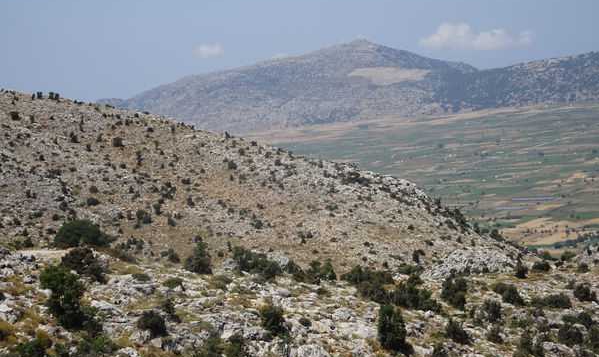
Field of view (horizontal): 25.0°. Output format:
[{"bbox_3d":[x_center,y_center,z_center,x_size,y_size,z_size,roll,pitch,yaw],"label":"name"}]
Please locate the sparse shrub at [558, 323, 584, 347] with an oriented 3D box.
[{"bbox_3d":[14.915,8.554,74.000,1.426,1.290,1.312,0,5,0],"label":"sparse shrub"}]

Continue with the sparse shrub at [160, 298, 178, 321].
[{"bbox_3d":[-7.225,7.280,75.000,1.000,1.147,0.950,0,4,0],"label":"sparse shrub"}]

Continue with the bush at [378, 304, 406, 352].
[{"bbox_3d":[4.824,7.781,70.000,1.452,2.440,1.452,0,5,0],"label":"bush"}]

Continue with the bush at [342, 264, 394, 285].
[{"bbox_3d":[4.686,6.685,93.000,3.721,1.308,2.605,0,4,0],"label":"bush"}]

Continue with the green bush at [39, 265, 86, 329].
[{"bbox_3d":[-12.820,6.383,73.000,2.597,3.393,2.389,0,5,0],"label":"green bush"}]

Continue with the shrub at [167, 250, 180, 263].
[{"bbox_3d":[-11.017,6.820,118.000,1.224,0.956,1.163,0,4,0],"label":"shrub"}]

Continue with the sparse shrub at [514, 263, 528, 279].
[{"bbox_3d":[18.425,7.635,112.000,1.162,1.301,1.069,0,5,0],"label":"sparse shrub"}]

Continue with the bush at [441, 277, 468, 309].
[{"bbox_3d":[12.204,8.976,106.251,2.205,2.444,1.984,0,5,0],"label":"bush"}]

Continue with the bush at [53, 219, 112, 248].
[{"bbox_3d":[-22.850,5.791,142.101,6.318,3.064,4.738,0,5,0],"label":"bush"}]

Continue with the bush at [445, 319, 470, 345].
[{"bbox_3d":[10.422,10.092,89.017,1.715,1.664,1.544,0,5,0],"label":"bush"}]

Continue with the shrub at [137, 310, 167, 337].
[{"bbox_3d":[-7.567,7.414,69.000,1.534,1.213,1.457,0,4,0],"label":"shrub"}]

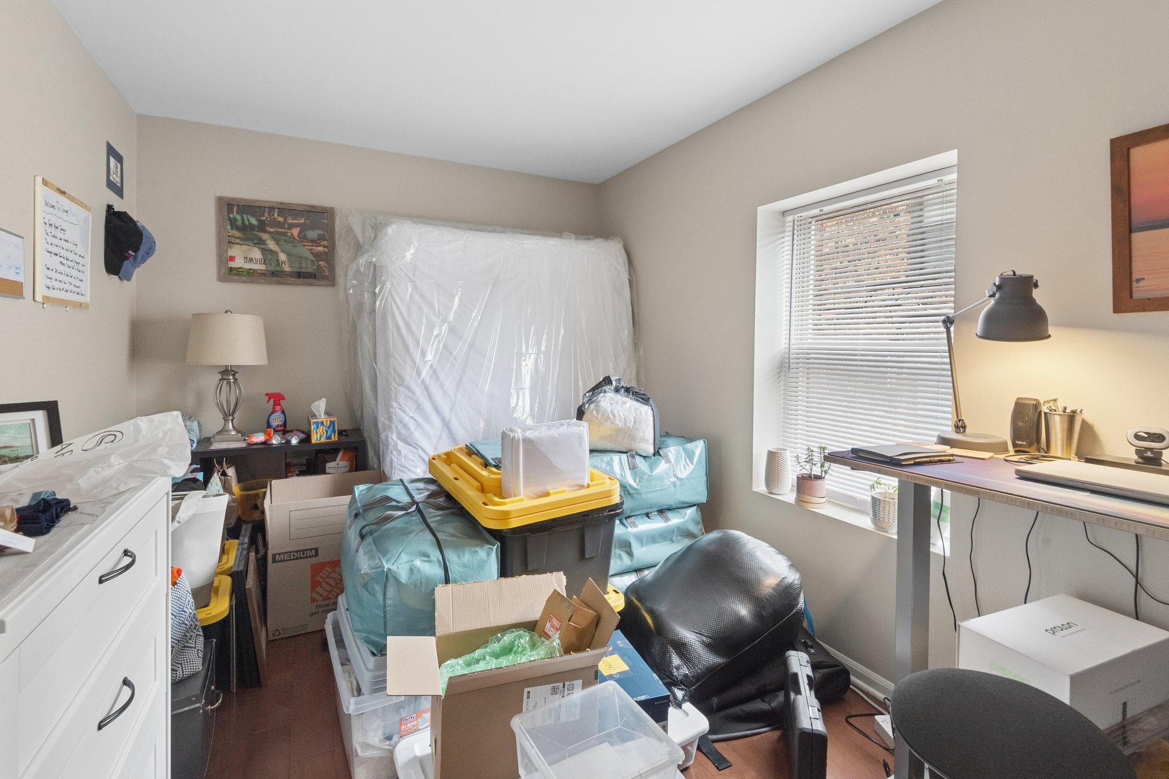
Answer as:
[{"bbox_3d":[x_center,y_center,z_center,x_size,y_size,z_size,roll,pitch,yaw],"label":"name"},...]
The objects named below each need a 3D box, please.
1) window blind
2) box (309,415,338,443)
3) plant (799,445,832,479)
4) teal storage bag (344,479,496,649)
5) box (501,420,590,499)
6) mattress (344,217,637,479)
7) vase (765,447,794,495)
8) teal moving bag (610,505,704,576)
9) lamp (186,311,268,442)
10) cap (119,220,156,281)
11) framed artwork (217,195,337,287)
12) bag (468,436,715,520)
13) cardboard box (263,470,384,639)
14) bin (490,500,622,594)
[{"bbox_3d":[1.138,-0.148,2.151,0.045,1.250,0.835,-2,5,-27],"label":"window blind"},{"bbox_3d":[-1.370,0.208,2.746,0.115,0.125,0.115,-2,5,-29],"label":"box"},{"bbox_3d":[0.973,0.307,2.192,0.115,0.145,0.125,-2,4,-28],"label":"plant"},{"bbox_3d":[-0.590,0.545,1.800,0.380,0.310,0.680,-2,5,-29],"label":"teal storage bag"},{"bbox_3d":[-0.136,0.250,1.925,0.300,0.240,0.110,-4,6,-42],"label":"box"},{"bbox_3d":[-0.433,0.035,3.150,1.530,1.960,0.290,-2,1,-26],"label":"mattress"},{"bbox_3d":[0.897,0.374,2.383,0.122,0.207,0.122,-2,4,-28],"label":"vase"},{"bbox_3d":[0.218,0.693,2.547,0.660,0.265,0.390,-3,5,-33],"label":"teal moving bag"},{"bbox_3d":[-1.790,-0.073,2.605,0.340,0.640,0.340,-2,4,-26],"label":"lamp"},{"bbox_3d":[-2.063,-0.642,2.387,0.130,0.270,0.170,-2,5,-27],"label":"cap"},{"bbox_3d":[-1.737,-0.833,2.945,0.575,0.455,0.025,-2,5,-27],"label":"framed artwork"},{"bbox_3d":[0.170,0.372,2.420,0.680,0.310,0.390,-2,4,-26],"label":"bag"},{"bbox_3d":[-1.200,0.755,2.515,0.540,0.580,0.420,-2,4,-25],"label":"cardboard box"},{"bbox_3d":[-0.275,0.580,2.127,0.520,0.370,0.760,-3,5,-31],"label":"bin"}]

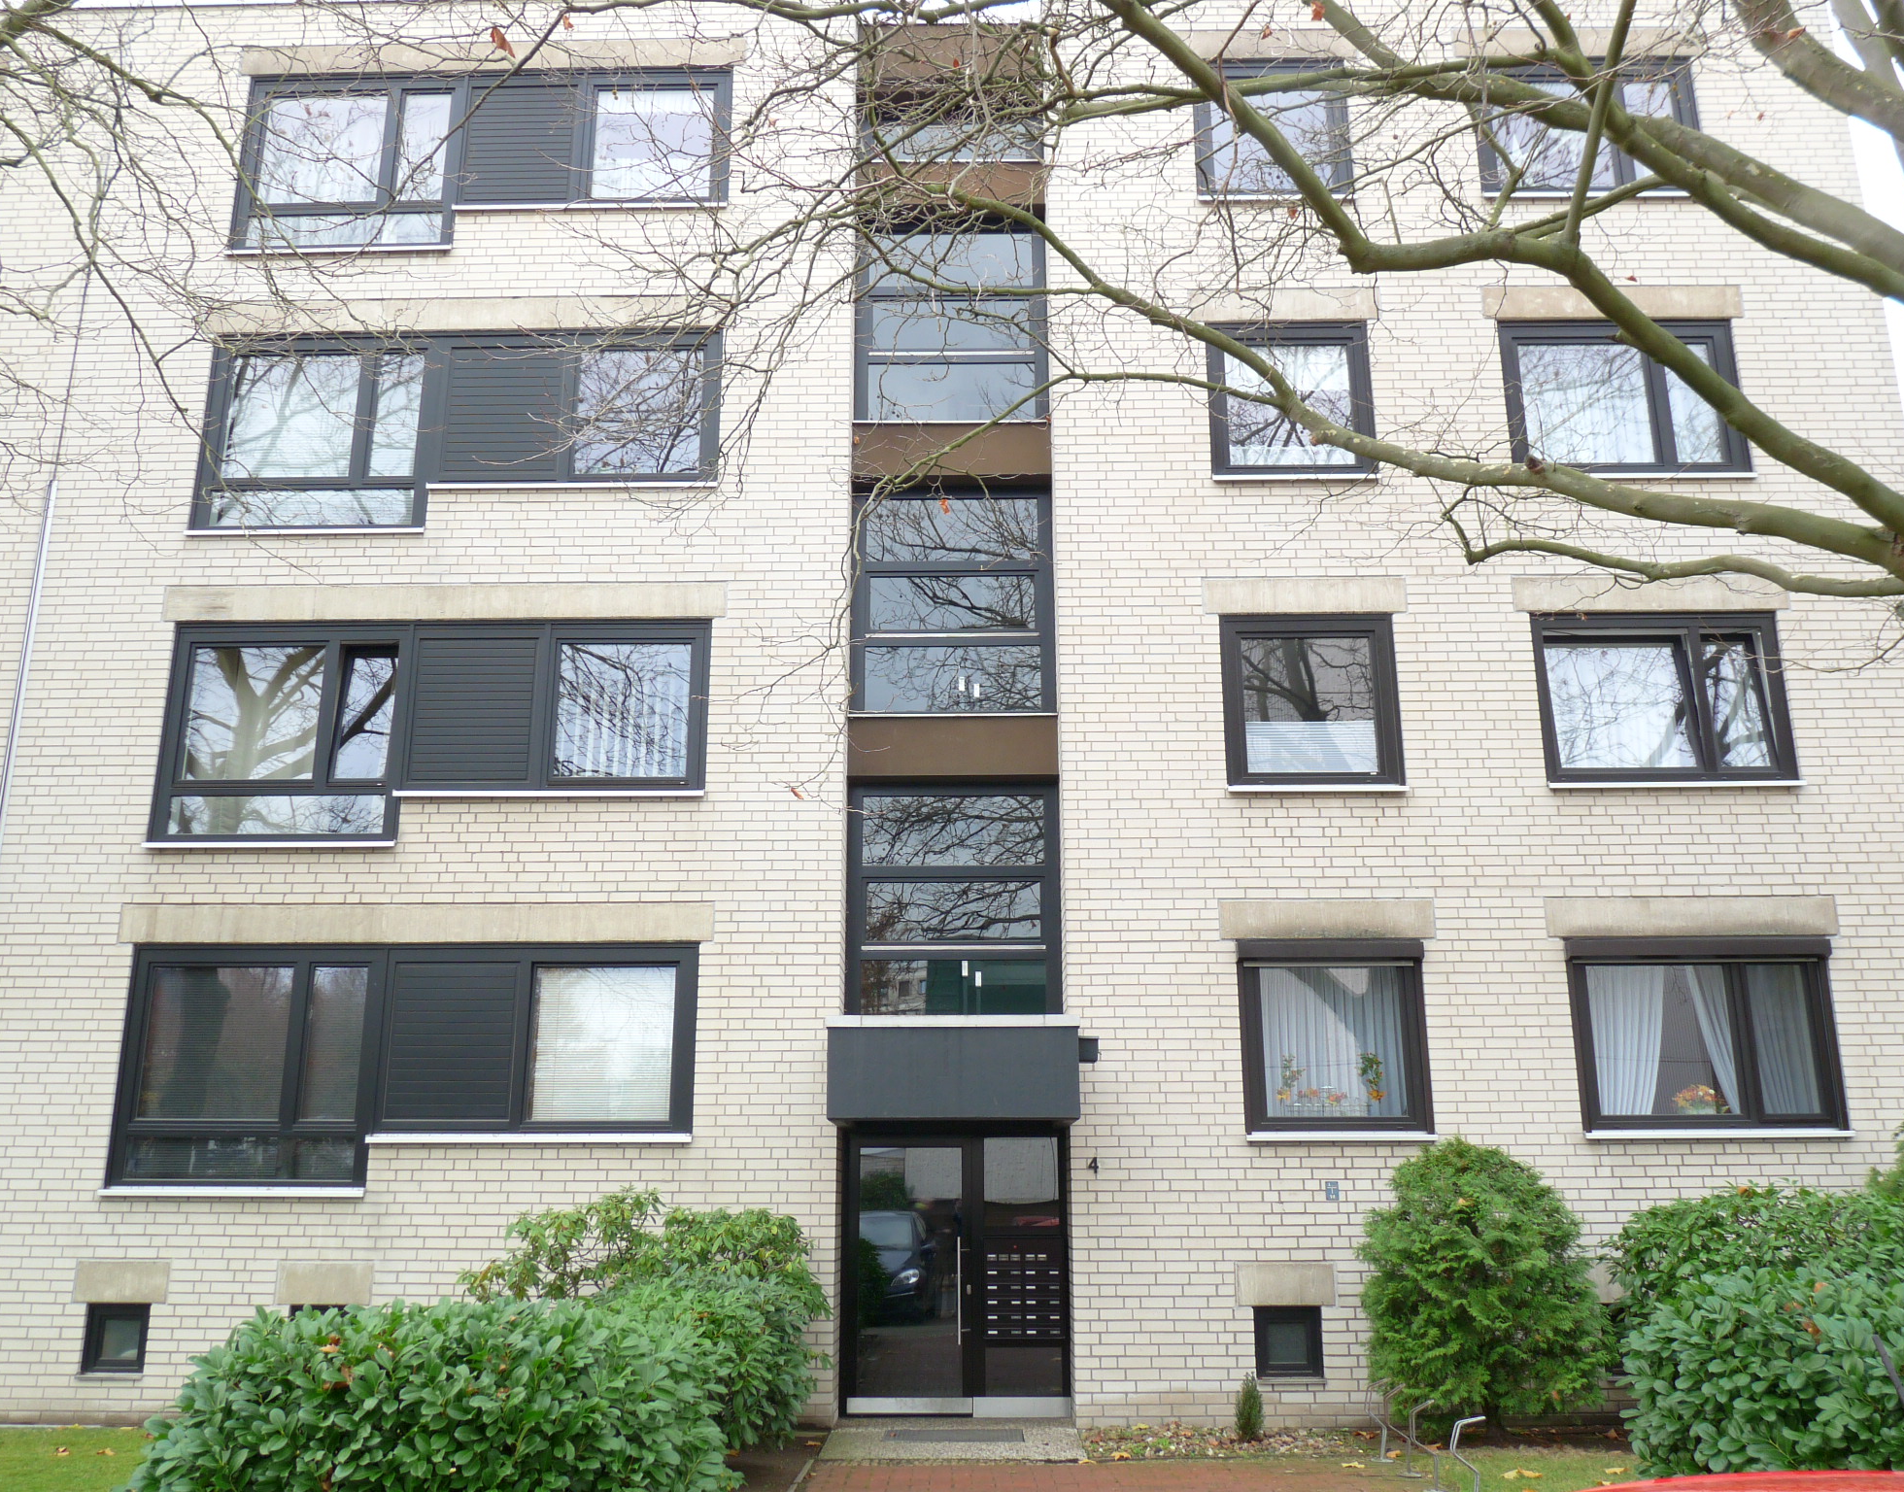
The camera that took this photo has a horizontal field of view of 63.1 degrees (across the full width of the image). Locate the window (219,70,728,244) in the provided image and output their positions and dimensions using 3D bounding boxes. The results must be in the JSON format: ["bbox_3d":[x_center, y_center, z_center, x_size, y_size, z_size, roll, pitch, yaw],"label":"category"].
[{"bbox_3d":[-4.322,-5.439,14.431,4.562,1.867,0.120,0,-15,1],"label":"window"}]

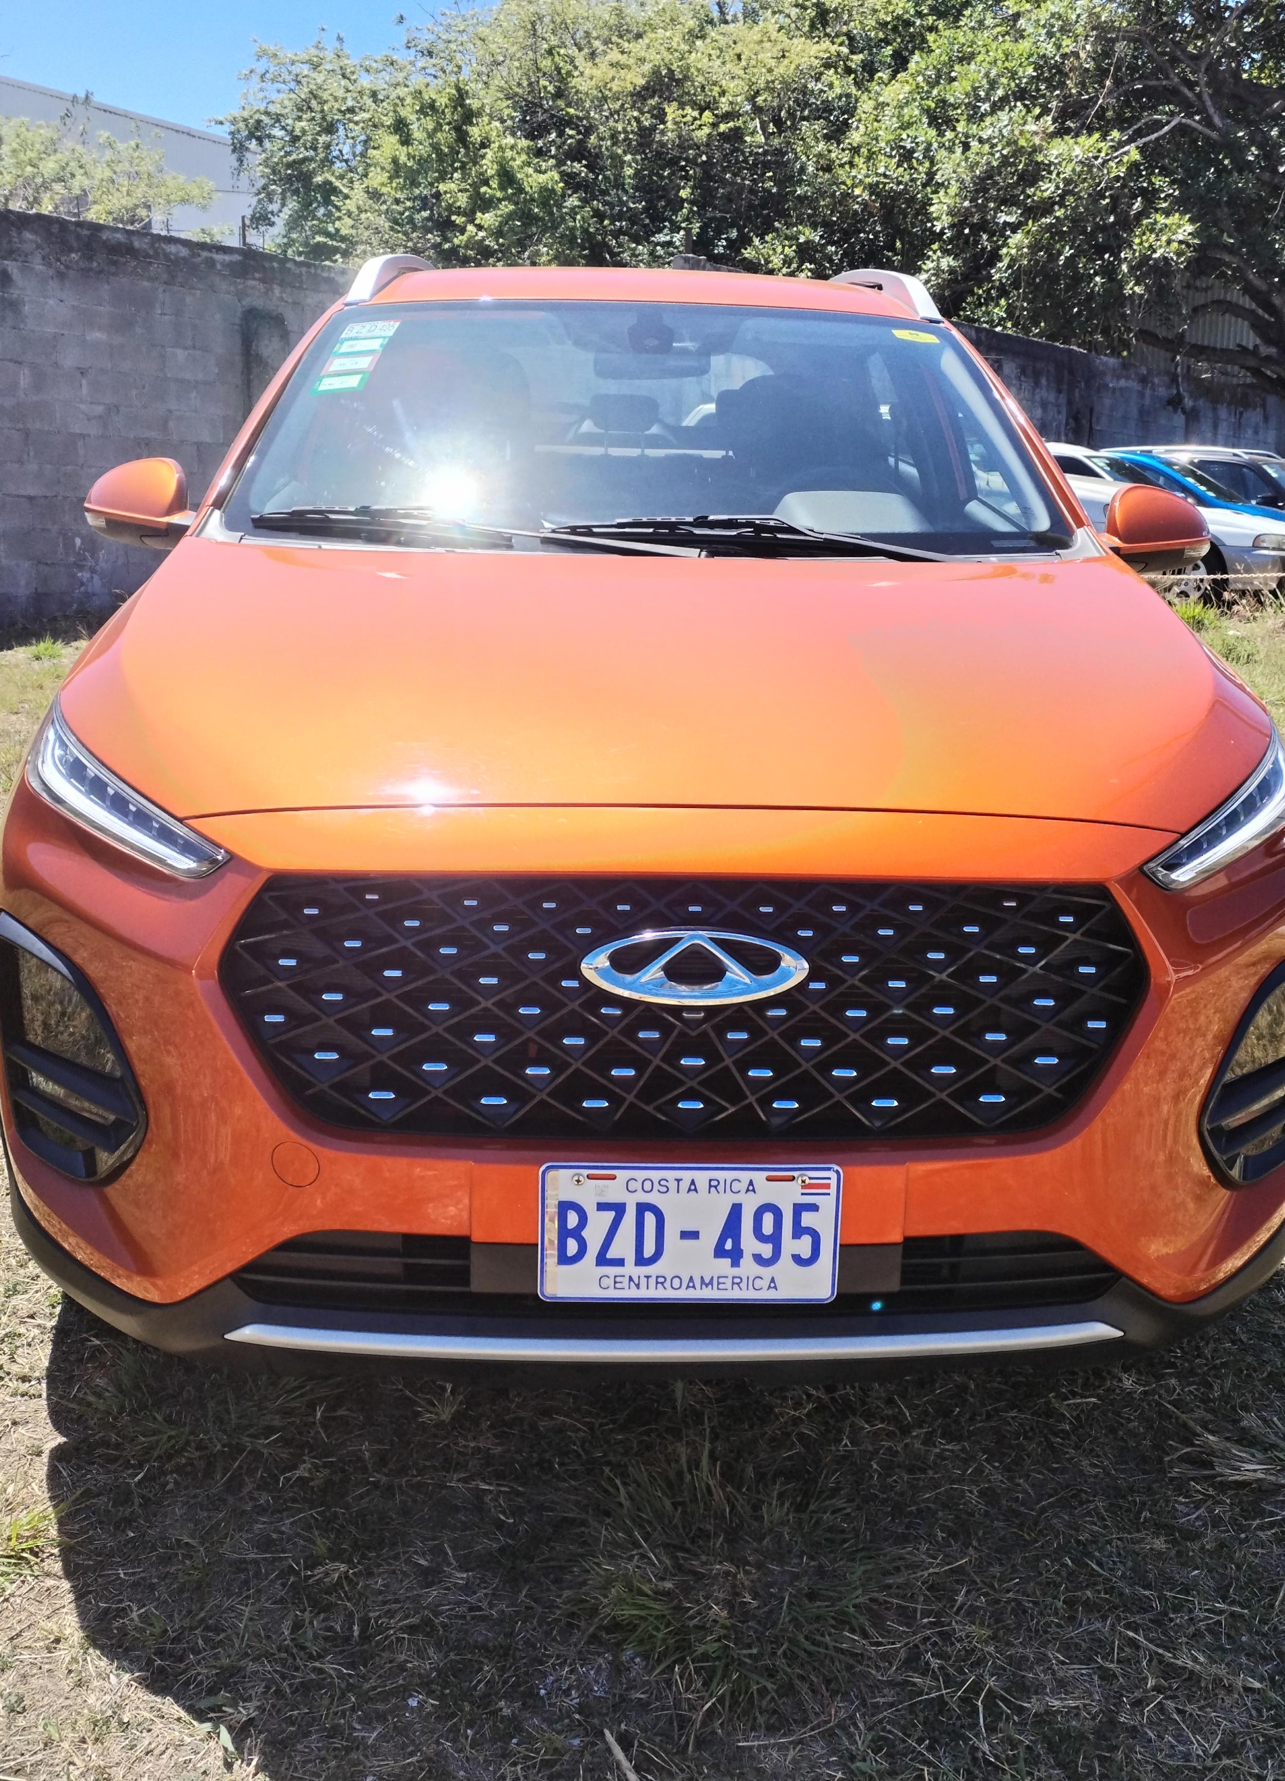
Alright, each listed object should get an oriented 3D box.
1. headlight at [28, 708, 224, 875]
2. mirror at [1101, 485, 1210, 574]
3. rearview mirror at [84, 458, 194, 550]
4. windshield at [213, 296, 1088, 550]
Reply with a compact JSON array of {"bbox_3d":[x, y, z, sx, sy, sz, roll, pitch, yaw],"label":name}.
[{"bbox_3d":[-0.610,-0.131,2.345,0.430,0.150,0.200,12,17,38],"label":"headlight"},{"bbox_3d":[0.895,-0.632,3.480,0.205,0.155,0.140,1,13,-2],"label":"mirror"},{"bbox_3d":[-0.860,-0.663,3.411,0.205,0.155,0.140,1,13,-2],"label":"rearview mirror"},{"bbox_3d":[0.013,-0.794,3.406,1.400,0.180,0.930,1,43,-2],"label":"windshield"}]

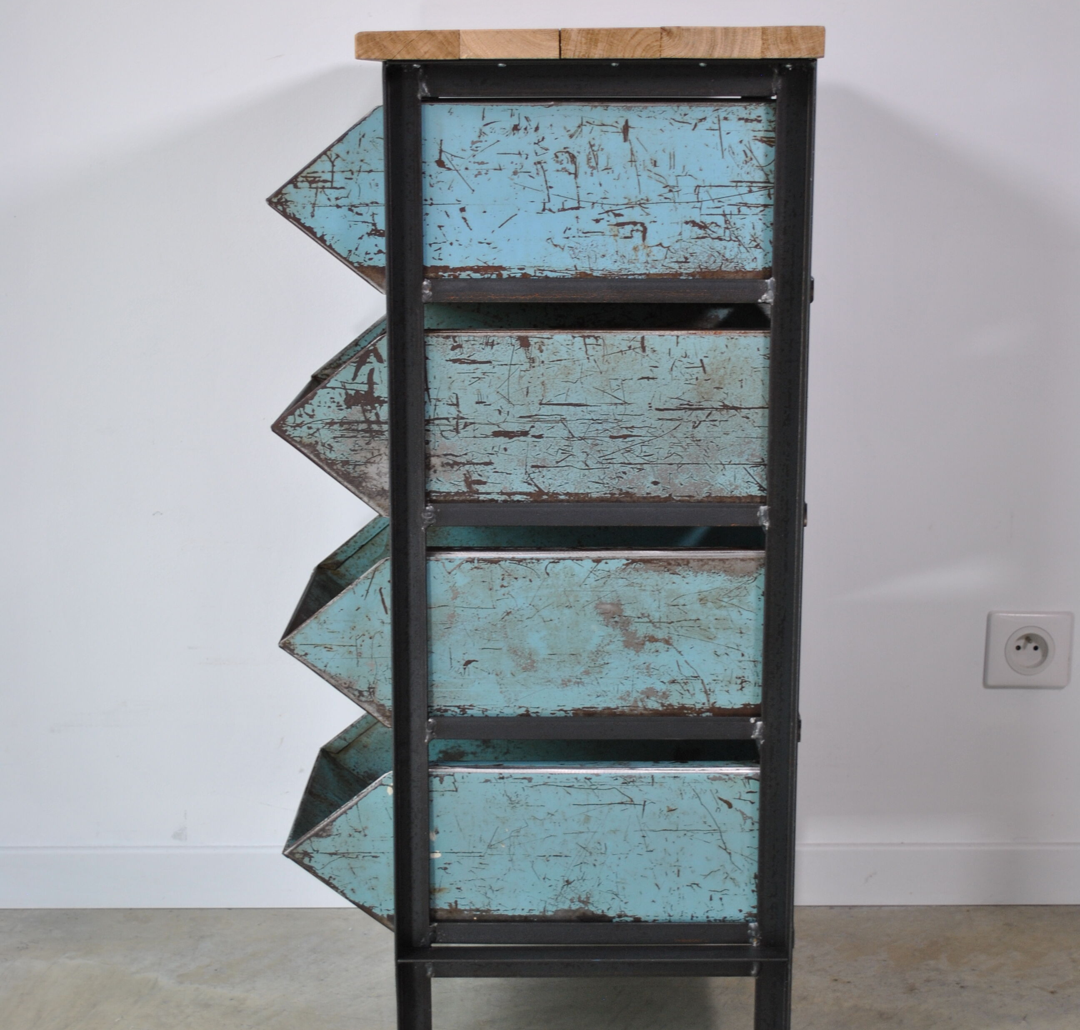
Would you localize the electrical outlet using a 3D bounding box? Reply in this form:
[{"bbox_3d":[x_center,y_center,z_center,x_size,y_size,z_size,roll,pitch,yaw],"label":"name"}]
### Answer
[{"bbox_3d":[0.521,0.144,2.151,0.092,0.084,0.011,0,12,0],"label":"electrical outlet"}]

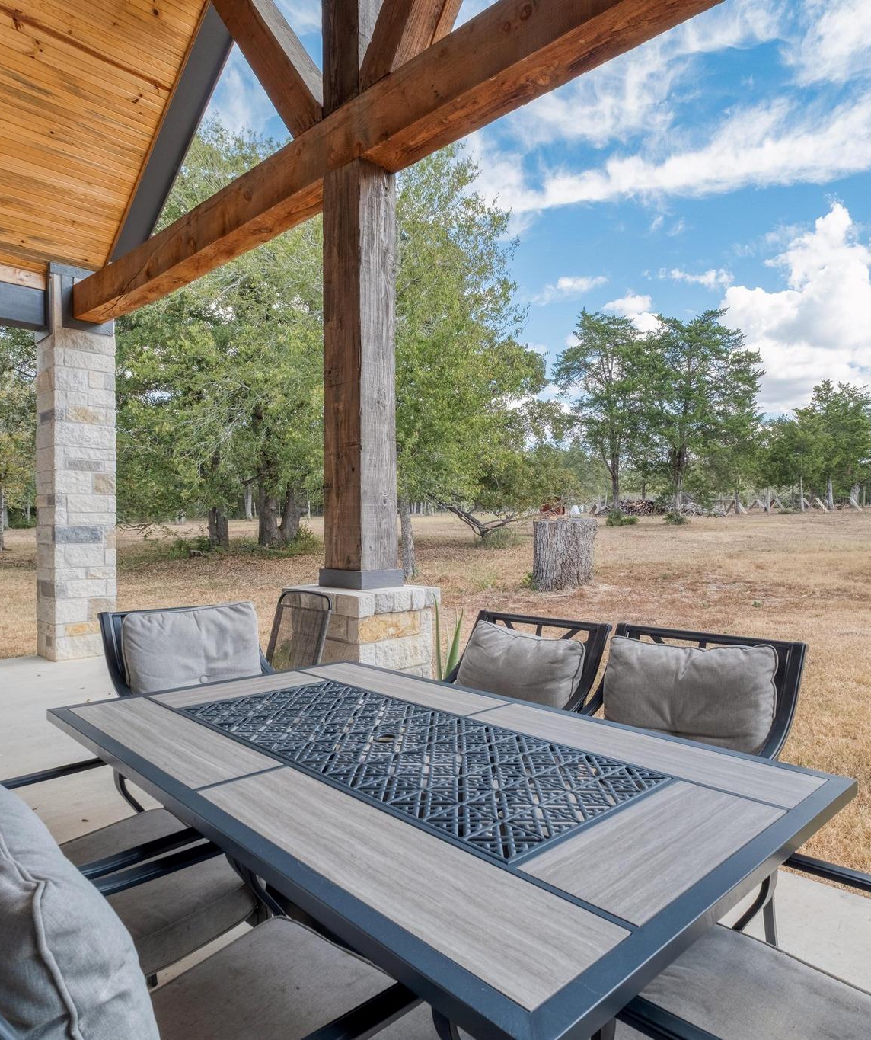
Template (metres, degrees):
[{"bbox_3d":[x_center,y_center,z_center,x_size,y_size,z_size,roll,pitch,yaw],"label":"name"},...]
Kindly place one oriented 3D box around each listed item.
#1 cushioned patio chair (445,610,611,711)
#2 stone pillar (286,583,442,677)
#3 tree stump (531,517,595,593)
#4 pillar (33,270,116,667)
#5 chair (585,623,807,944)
[{"bbox_3d":[0.167,0.787,2.100,0.575,0.895,0.700,-1,-1,43],"label":"cushioned patio chair"},{"bbox_3d":[-0.419,0.822,3.630,0.610,0.870,0.610,-1,-1,41],"label":"stone pillar"},{"bbox_3d":[1.849,0.488,9.300,0.880,1.000,0.880,0,-1,0],"label":"tree stump"},{"bbox_3d":[-3.525,-0.519,6.378,0.530,3.660,0.530,-1,-1,41],"label":"pillar"},{"bbox_3d":[0.592,0.780,1.725,0.575,0.895,0.700,-1,-1,44],"label":"chair"}]

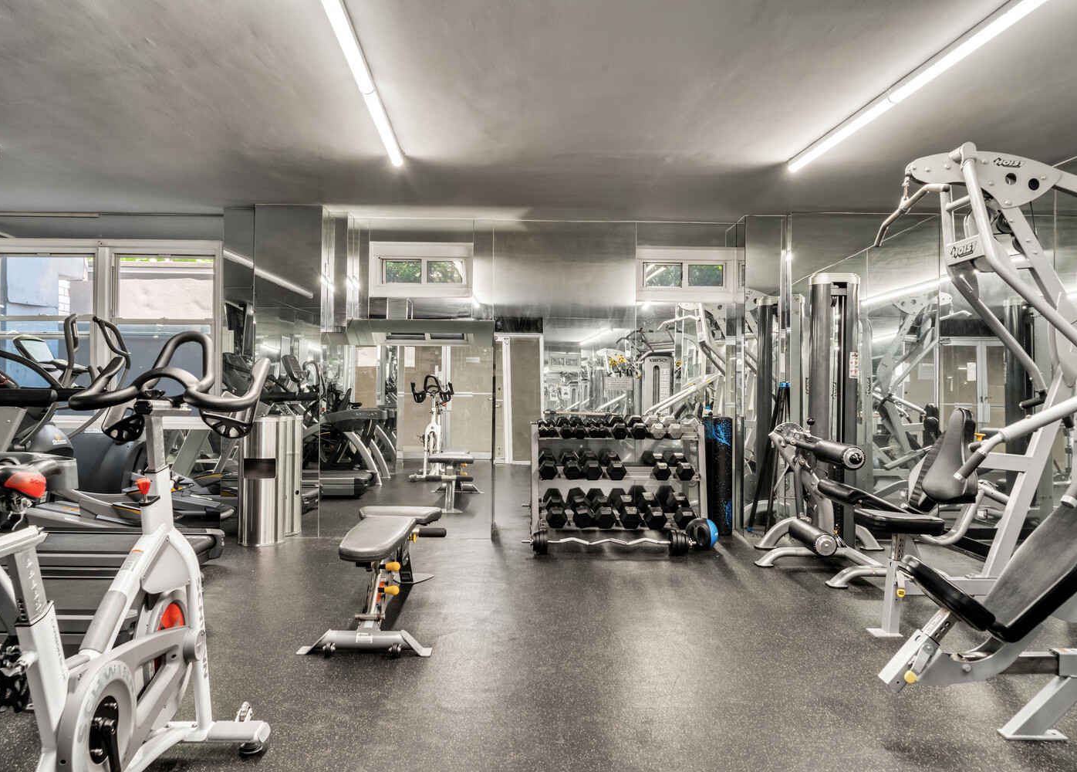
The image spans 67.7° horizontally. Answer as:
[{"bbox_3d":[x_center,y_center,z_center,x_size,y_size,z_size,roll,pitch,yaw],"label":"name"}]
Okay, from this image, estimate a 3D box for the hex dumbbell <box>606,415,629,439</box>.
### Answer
[{"bbox_3d":[0.573,0.300,5.880,0.118,0.103,0.260,1,14,-3],"label":"hex dumbbell"}]

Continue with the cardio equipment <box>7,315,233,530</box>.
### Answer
[{"bbox_3d":[-3.130,0.303,5.950,1.750,1.650,0.750,1,0,0],"label":"cardio equipment"}]

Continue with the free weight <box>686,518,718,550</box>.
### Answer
[{"bbox_3d":[1.176,1.064,5.770,0.230,0.230,0.230,1,0,0],"label":"free weight"}]

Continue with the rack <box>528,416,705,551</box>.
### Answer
[{"bbox_3d":[0.577,0.721,5.940,1.245,0.900,0.540,1,0,0],"label":"rack"}]

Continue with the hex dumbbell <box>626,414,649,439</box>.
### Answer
[{"bbox_3d":[0.717,0.300,5.880,0.118,0.103,0.260,1,14,-3],"label":"hex dumbbell"}]

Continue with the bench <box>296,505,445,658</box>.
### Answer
[{"bbox_3d":[-0.775,0.936,4.165,0.600,0.460,1.380,1,0,-2],"label":"bench"}]

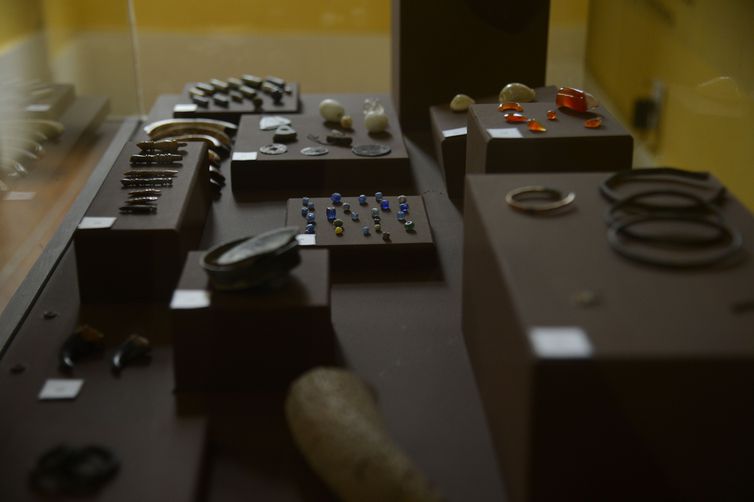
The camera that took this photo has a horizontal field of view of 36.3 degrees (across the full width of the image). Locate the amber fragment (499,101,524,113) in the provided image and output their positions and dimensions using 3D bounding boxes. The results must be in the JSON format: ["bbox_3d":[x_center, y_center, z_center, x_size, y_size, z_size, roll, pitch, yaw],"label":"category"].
[{"bbox_3d":[0.124,-0.132,1.059,0.022,0.006,0.011,-1,22,-2],"label":"amber fragment"}]

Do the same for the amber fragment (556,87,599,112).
[{"bbox_3d":[0.210,-0.158,1.208,0.043,0.027,0.028,-1,21,-3],"label":"amber fragment"}]

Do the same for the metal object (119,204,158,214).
[{"bbox_3d":[-0.240,-0.042,1.156,0.037,0.008,0.009,-1,21,-3],"label":"metal object"}]

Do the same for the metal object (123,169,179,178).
[{"bbox_3d":[-0.249,-0.086,1.269,0.059,0.008,0.009,-1,21,-3],"label":"metal object"}]

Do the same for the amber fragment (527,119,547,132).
[{"bbox_3d":[0.139,-0.109,1.000,0.018,0.007,0.009,15,26,33],"label":"amber fragment"}]

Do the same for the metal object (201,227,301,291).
[{"bbox_3d":[-0.110,0.006,1.004,0.086,0.029,0.080,-1,21,-3],"label":"metal object"}]

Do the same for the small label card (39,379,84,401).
[{"bbox_3d":[-0.223,0.097,0.814,0.026,0.002,0.027,-1,22,-2],"label":"small label card"}]

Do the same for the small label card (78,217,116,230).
[{"bbox_3d":[-0.226,-0.023,0.932,0.026,0.002,0.027,-1,22,-2],"label":"small label card"}]

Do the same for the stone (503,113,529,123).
[{"bbox_3d":[0.142,-0.136,1.172,0.025,0.009,0.015,-1,21,-3],"label":"stone"}]

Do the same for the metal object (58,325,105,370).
[{"bbox_3d":[-0.256,0.084,0.997,0.021,0.026,0.049,11,23,26],"label":"metal object"}]

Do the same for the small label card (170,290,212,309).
[{"bbox_3d":[-0.124,0.032,0.771,0.026,0.002,0.027,-1,22,-4],"label":"small label card"}]

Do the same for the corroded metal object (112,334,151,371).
[{"bbox_3d":[-0.212,0.088,0.995,0.018,0.022,0.042,11,23,26],"label":"corroded metal object"}]

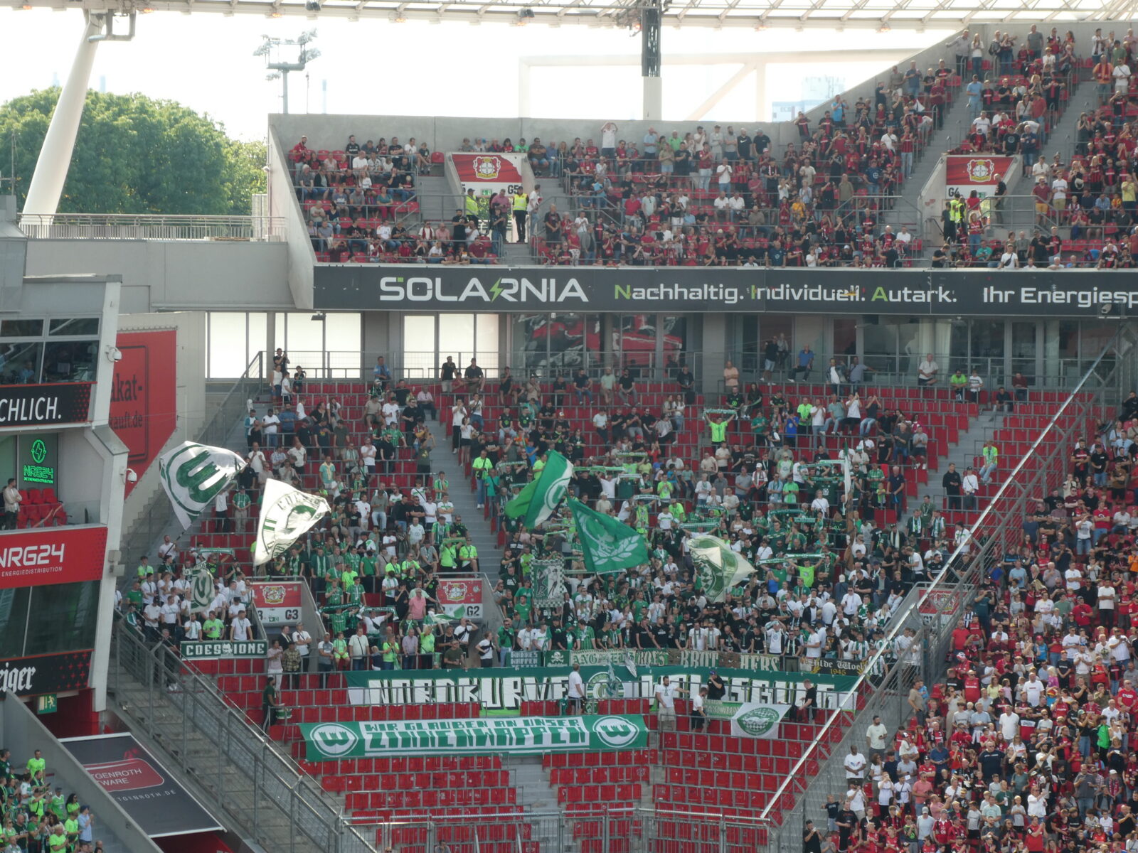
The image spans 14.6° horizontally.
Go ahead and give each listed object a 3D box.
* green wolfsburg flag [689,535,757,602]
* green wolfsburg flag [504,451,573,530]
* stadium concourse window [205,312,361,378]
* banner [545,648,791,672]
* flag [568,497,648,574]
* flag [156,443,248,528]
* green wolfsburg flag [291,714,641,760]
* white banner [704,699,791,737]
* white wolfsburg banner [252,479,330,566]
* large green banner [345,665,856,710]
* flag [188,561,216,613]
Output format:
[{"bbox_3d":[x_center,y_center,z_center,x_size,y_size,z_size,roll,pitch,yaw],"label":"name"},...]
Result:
[{"bbox_3d":[4.574,4.218,131.600,1.950,1.900,0.700,1,2,8],"label":"green wolfsburg flag"},{"bbox_3d":[-0.924,1.928,133.700,2.100,2.400,0.700,0,2,-5],"label":"green wolfsburg flag"},{"bbox_3d":[-9.547,-2.713,148.000,5.400,2.300,0.300,0,2,-16],"label":"stadium concourse window"},{"bbox_3d":[2.891,6.849,130.000,7.200,0.600,1.000,1,2,15],"label":"banner"},{"bbox_3d":[1.197,3.299,132.800,2.400,2.300,0.600,0,2,-5],"label":"flag"},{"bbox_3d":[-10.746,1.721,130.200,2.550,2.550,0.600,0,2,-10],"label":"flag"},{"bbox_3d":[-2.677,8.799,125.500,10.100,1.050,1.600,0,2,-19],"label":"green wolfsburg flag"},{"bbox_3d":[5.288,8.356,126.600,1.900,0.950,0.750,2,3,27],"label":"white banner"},{"bbox_3d":[-8.138,2.830,130.200,2.250,2.550,0.600,0,2,-10],"label":"white wolfsburg banner"},{"bbox_3d":[0.912,7.589,128.200,14.600,1.350,3.000,1,2,4],"label":"large green banner"},{"bbox_3d":[-10.643,4.670,128.800,0.820,1.500,0.400,0,2,-10],"label":"flag"}]

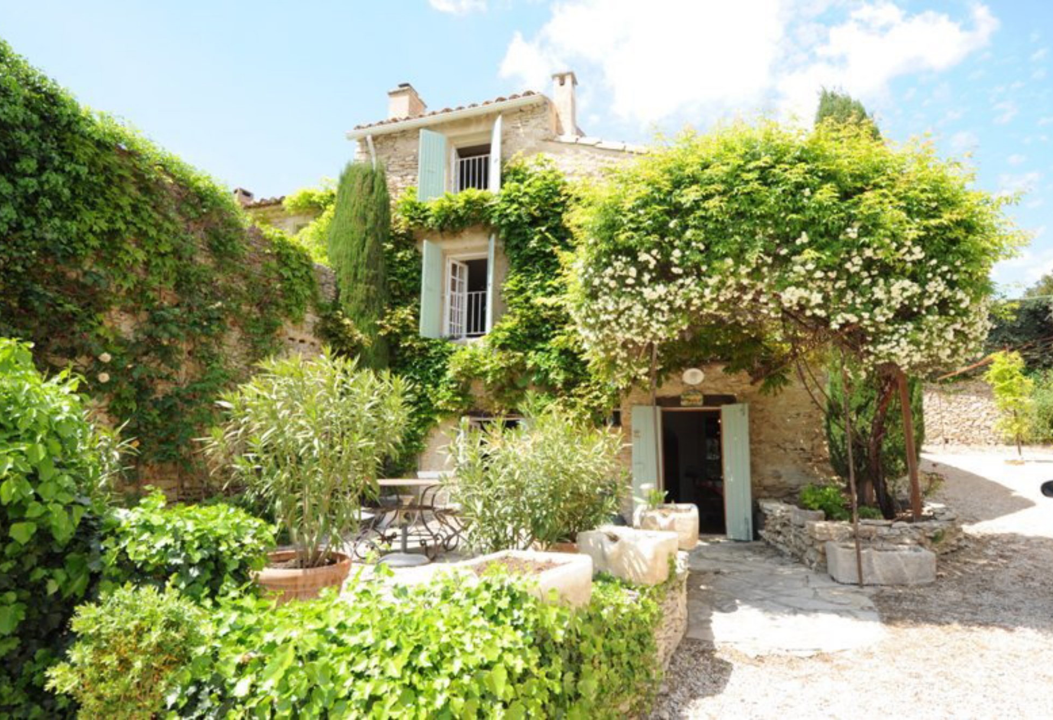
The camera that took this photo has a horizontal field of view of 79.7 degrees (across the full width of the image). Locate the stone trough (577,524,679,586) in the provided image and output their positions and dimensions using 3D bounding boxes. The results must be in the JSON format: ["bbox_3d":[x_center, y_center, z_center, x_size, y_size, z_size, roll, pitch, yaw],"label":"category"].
[{"bbox_3d":[0.770,1.483,4.846,0.640,0.330,0.480,-5,-9,36],"label":"stone trough"}]

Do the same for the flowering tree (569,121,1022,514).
[{"bbox_3d":[3.353,-0.380,8.582,5.300,5.100,3.600,-1,-8,12],"label":"flowering tree"}]

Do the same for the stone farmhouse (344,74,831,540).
[{"bbox_3d":[1.473,-0.988,15.007,9.300,9.000,6.500,-2,-8,20],"label":"stone farmhouse"}]

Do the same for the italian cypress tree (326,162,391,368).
[{"bbox_3d":[-3.247,-0.449,12.520,1.200,7.000,1.200,-2,-8,20],"label":"italian cypress tree"}]

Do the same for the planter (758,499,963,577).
[{"bbox_3d":[4.783,2.402,8.863,2.300,0.620,2.200,0,-8,6],"label":"planter"}]

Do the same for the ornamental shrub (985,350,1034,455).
[{"bbox_3d":[12.742,1.114,16.612,1.050,2.750,1.050,0,-8,0],"label":"ornamental shrub"}]

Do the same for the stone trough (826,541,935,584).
[{"bbox_3d":[4.104,2.345,7.356,1.070,0.380,0.450,1,-8,-2],"label":"stone trough"}]

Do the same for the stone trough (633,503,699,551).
[{"bbox_3d":[2.073,2.422,9.261,0.830,0.570,0.650,-2,-8,20],"label":"stone trough"}]

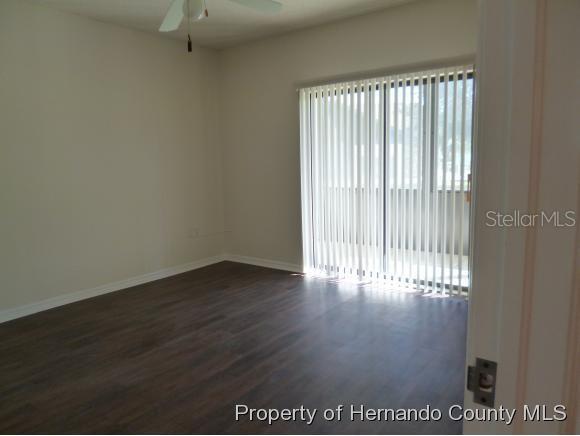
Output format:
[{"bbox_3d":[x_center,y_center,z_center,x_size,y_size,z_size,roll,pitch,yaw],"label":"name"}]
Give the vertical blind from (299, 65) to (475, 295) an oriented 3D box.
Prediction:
[{"bbox_3d":[0.824,-0.343,3.864,1.756,1.975,0.130,4,9,35],"label":"vertical blind"}]

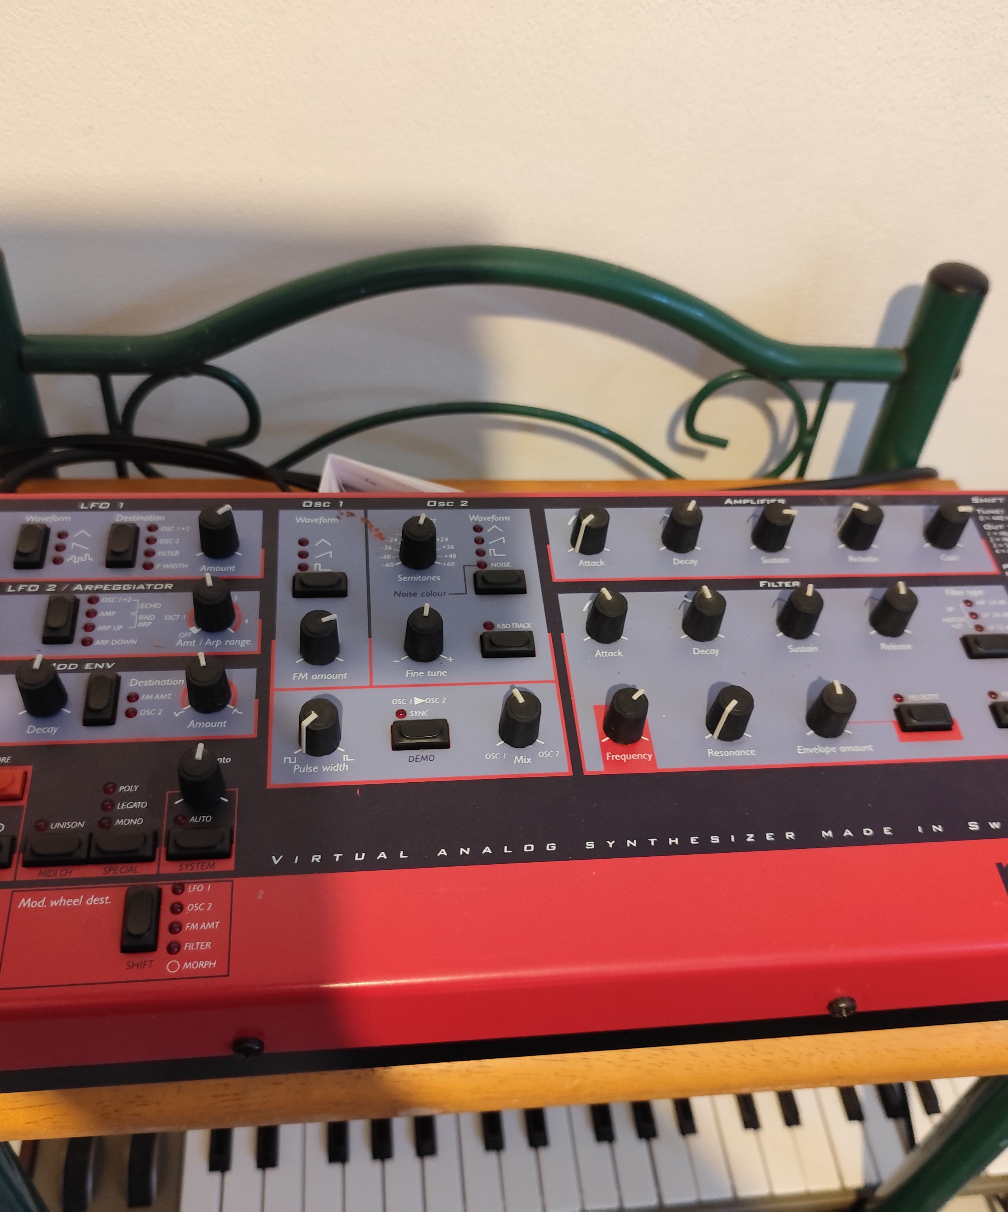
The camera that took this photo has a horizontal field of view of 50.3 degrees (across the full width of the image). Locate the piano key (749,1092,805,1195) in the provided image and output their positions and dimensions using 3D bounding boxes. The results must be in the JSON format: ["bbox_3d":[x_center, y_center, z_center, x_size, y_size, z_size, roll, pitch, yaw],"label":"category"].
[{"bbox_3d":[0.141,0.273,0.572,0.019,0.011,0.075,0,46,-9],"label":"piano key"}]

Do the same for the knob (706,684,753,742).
[{"bbox_3d":[0.067,0.031,0.318,0.012,0.014,0.012,4,54,-5],"label":"knob"}]

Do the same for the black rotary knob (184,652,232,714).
[{"bbox_3d":[-0.084,0.022,0.305,0.012,0.014,0.012,-14,58,-16],"label":"black rotary knob"}]

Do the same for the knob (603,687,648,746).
[{"bbox_3d":[0.036,0.032,0.313,0.012,0.014,0.012,4,54,-5],"label":"knob"}]

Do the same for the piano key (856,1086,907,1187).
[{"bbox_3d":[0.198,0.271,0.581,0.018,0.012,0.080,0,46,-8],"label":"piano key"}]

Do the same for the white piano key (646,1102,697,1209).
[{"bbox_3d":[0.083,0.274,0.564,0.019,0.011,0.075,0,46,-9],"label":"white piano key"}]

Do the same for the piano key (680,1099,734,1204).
[{"bbox_3d":[0.102,0.271,0.570,0.019,0.012,0.083,0,46,-8],"label":"piano key"}]

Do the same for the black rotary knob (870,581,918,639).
[{"bbox_3d":[0.124,0.001,0.341,0.011,0.013,0.012,9,54,-1],"label":"black rotary knob"}]

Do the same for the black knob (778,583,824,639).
[{"bbox_3d":[0.092,0.002,0.332,0.012,0.013,0.012,16,54,5],"label":"black knob"}]

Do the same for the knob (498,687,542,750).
[{"bbox_3d":[0.005,0.031,0.300,0.012,0.013,0.012,3,54,-5],"label":"knob"}]

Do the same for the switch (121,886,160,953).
[{"bbox_3d":[-0.089,0.076,0.262,0.008,0.004,0.016,-1,55,-8],"label":"switch"}]

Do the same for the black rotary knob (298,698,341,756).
[{"bbox_3d":[-0.051,0.033,0.295,0.011,0.013,0.012,3,54,-5],"label":"black rotary knob"}]

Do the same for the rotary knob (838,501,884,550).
[{"bbox_3d":[0.119,-0.026,0.357,0.012,0.013,0.012,3,54,-5],"label":"rotary knob"}]

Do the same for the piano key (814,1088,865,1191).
[{"bbox_3d":[0.179,0.270,0.581,0.019,0.012,0.083,0,46,-8],"label":"piano key"}]

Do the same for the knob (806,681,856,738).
[{"bbox_3d":[0.099,0.031,0.322,0.012,0.014,0.012,1,54,-6],"label":"knob"}]

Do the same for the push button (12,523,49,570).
[{"bbox_3d":[-0.146,-0.019,0.332,0.009,0.004,0.016,-1,55,-8],"label":"push button"}]

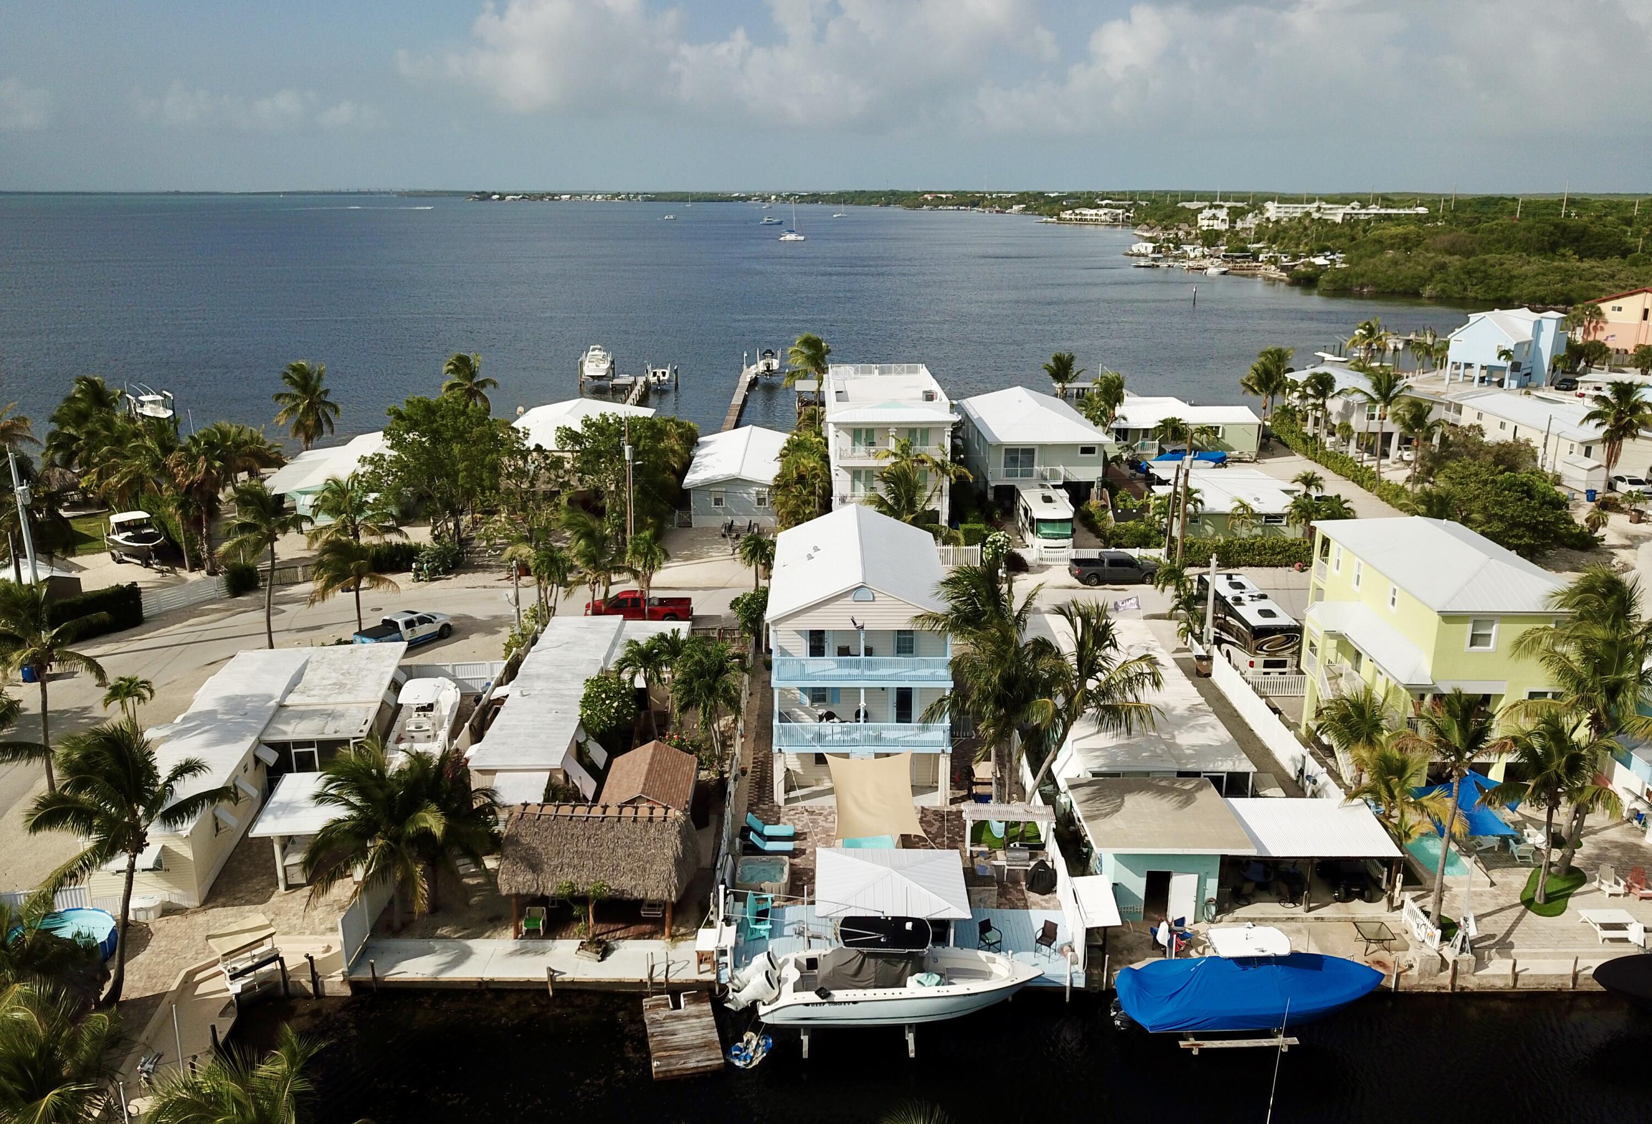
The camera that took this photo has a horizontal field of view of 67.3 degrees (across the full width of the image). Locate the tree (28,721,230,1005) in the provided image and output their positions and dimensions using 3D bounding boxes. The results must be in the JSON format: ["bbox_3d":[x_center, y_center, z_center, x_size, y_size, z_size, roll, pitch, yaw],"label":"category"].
[{"bbox_3d":[-21.142,9.455,38.348,6.147,9.836,6.147,0,17,0],"label":"tree"}]

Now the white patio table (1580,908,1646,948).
[{"bbox_3d":[26.600,12.418,42.242,1.700,0.760,1.450,0,17,0],"label":"white patio table"}]

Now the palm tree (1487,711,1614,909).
[{"bbox_3d":[25.503,8.818,44.180,4.674,7.702,4.674,0,17,0],"label":"palm tree"}]

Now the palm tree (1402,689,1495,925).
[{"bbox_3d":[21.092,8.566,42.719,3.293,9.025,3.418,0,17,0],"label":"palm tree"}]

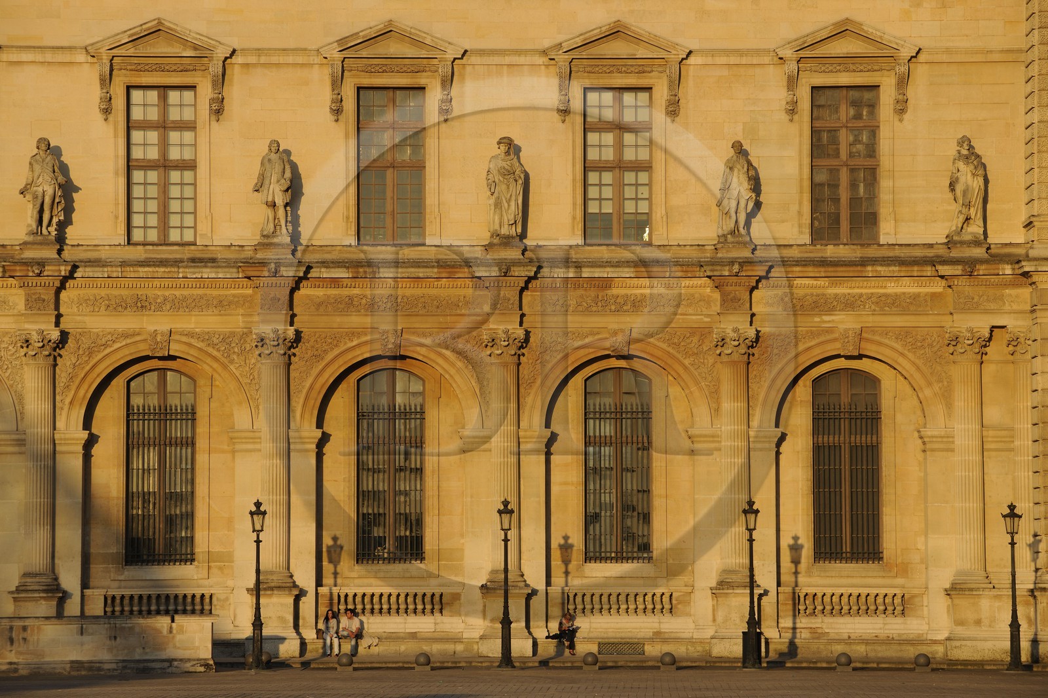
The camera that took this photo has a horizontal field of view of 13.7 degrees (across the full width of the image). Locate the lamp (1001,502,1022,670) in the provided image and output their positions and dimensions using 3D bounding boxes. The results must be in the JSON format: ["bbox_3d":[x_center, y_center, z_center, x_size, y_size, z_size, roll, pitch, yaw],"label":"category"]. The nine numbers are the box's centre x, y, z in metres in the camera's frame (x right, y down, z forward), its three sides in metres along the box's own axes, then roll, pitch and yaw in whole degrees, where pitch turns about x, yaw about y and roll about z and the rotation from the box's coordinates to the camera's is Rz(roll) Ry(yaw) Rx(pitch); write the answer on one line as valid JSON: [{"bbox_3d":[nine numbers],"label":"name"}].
[{"bbox_3d":[12.709,6.173,113.639,0.470,4.393,0.470,3,-4,-41],"label":"lamp"}]

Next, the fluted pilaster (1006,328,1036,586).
[{"bbox_3d":[13.602,2.876,119.371,0.808,6.915,0.280,0,-3,-1],"label":"fluted pilaster"}]

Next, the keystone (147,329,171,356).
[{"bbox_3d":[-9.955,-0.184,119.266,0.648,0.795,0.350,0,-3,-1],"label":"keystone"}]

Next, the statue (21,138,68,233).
[{"bbox_3d":[-13.130,-4.434,119.148,1.249,2.713,0.800,0,-3,-9],"label":"statue"}]

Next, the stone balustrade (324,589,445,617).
[{"bbox_3d":[-3.754,6.872,118.436,3.442,0.776,0.350,0,-3,-3],"label":"stone balustrade"}]

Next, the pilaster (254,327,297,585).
[{"bbox_3d":[-6.694,2.892,117.774,1.169,6.978,0.500,0,-3,-3],"label":"pilaster"}]

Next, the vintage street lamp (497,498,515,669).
[{"bbox_3d":[-0.459,5.971,111.267,0.439,4.343,0.440,0,-3,-3],"label":"vintage street lamp"}]

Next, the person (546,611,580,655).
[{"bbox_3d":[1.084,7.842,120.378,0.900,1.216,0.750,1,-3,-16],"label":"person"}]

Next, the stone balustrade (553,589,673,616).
[{"bbox_3d":[2.508,7.011,120.450,3.276,0.745,0.320,0,-3,0],"label":"stone balustrade"}]

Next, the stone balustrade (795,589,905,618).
[{"bbox_3d":[8.945,6.988,119.673,3.012,0.784,0.300,0,-3,-1],"label":"stone balustrade"}]

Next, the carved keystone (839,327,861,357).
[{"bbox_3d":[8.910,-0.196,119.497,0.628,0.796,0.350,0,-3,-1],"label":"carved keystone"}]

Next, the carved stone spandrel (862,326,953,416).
[{"bbox_3d":[10.157,0.628,115.461,2.359,2.379,0.200,0,-3,0],"label":"carved stone spandrel"}]

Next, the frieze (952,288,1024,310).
[{"bbox_3d":[12.696,-1.354,119.376,1.997,0.606,0.150,0,-3,-1],"label":"frieze"}]

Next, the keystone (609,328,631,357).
[{"bbox_3d":[2.650,-0.158,120.257,0.586,0.812,0.400,0,-3,0],"label":"keystone"}]

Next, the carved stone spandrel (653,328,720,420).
[{"bbox_3d":[4.256,0.649,115.459,1.774,2.379,0.200,0,-3,0],"label":"carved stone spandrel"}]

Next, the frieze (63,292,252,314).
[{"bbox_3d":[-10.035,-1.265,119.423,5.170,0.606,0.150,0,-3,-1],"label":"frieze"}]

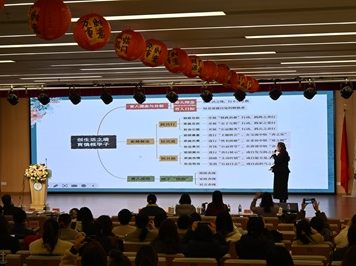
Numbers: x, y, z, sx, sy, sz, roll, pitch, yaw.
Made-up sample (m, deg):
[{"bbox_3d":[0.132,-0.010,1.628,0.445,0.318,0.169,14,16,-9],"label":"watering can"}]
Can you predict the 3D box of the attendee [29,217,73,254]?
[{"bbox_3d":[-1.467,1.678,10.192,0.520,1.300,0.750,-1,0,11],"label":"attendee"}]

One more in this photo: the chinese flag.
[{"bbox_3d":[4.972,0.653,24.728,0.280,2.350,0.220,-1,1,13],"label":"chinese flag"}]

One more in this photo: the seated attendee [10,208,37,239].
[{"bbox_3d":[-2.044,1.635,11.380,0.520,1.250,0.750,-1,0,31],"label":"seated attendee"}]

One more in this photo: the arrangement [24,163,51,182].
[{"bbox_3d":[-3.693,1.058,21.852,0.590,0.480,0.460,-1,1,13],"label":"arrangement"}]

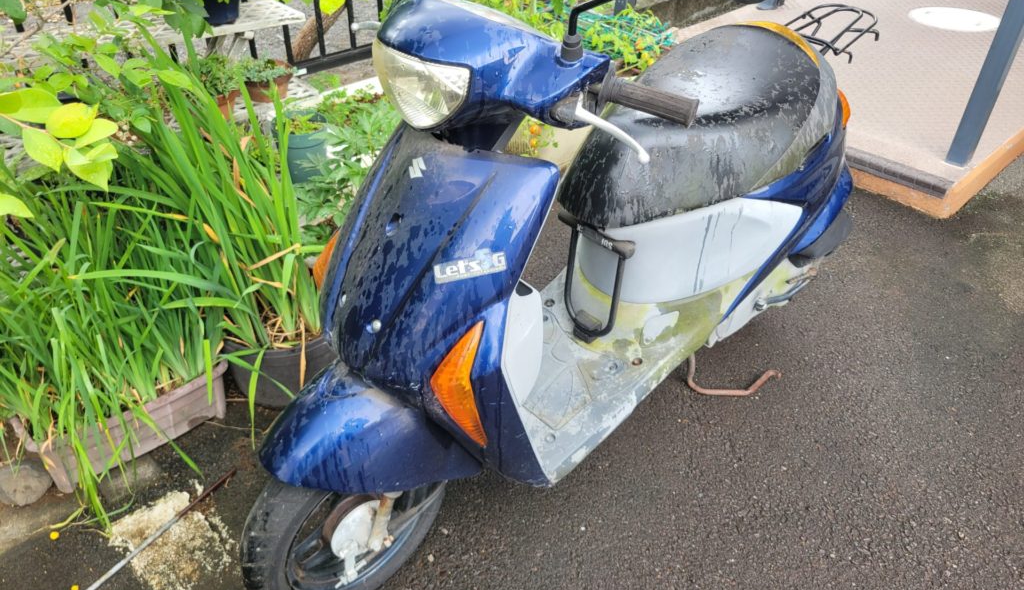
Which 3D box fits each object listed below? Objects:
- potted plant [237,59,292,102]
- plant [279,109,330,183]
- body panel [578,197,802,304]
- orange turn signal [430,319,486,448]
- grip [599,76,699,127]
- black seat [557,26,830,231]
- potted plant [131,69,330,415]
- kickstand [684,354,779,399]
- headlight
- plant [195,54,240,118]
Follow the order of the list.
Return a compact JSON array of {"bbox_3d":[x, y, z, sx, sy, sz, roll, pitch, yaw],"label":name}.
[{"bbox_3d":[-0.675,-0.587,2.116,0.150,0.090,0.150,1,38,0],"label":"potted plant"},{"bbox_3d":[-0.638,-0.440,2.310,0.165,0.170,0.165,1,38,0],"label":"plant"},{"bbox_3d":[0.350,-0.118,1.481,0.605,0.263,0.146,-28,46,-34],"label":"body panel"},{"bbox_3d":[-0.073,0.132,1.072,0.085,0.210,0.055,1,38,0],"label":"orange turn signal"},{"bbox_3d":[0.160,-0.226,0.906,0.125,0.045,0.045,24,43,31],"label":"grip"},{"bbox_3d":[0.344,-0.334,1.472,0.660,0.230,0.275,-30,48,-34],"label":"black seat"},{"bbox_3d":[-0.591,-0.133,1.739,0.419,0.760,0.409,1,37,-1],"label":"potted plant"},{"bbox_3d":[0.504,0.174,1.778,0.200,0.095,0.080,1,38,0],"label":"kickstand"},{"bbox_3d":[-0.115,-0.271,1.018,0.102,0.119,0.171,-27,46,-33],"label":"headlight"},{"bbox_3d":[-0.971,-0.703,2.558,0.161,0.200,0.156,1,37,-1],"label":"plant"}]

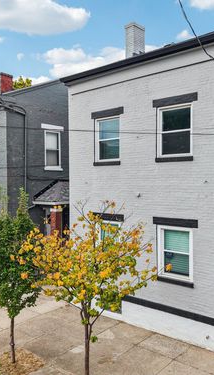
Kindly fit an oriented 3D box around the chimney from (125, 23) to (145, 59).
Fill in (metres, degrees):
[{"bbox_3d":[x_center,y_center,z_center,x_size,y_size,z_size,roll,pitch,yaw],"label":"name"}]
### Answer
[{"bbox_3d":[1.090,-5.491,13.264,0.418,1.383,0.669,0,1,41],"label":"chimney"}]

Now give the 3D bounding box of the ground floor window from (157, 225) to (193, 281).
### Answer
[{"bbox_3d":[1.699,1.607,8.497,0.977,1.272,0.120,0,1,41],"label":"ground floor window"}]

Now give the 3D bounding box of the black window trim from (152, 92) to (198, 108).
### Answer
[{"bbox_3d":[1.667,-2.128,8.505,1.231,0.190,0.103,0,1,41],"label":"black window trim"}]

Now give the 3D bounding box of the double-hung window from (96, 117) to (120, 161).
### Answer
[{"bbox_3d":[-0.006,-1.384,10.005,0.942,1.262,0.091,0,1,41],"label":"double-hung window"}]

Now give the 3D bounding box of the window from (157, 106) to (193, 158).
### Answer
[{"bbox_3d":[1.684,-1.347,8.443,0.944,1.222,0.120,0,1,41],"label":"window"}]

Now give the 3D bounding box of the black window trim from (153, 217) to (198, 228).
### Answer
[{"bbox_3d":[1.659,0.847,8.422,1.230,0.181,0.100,0,1,41],"label":"black window trim"}]

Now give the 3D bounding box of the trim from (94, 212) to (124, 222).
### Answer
[{"bbox_3d":[0.041,0.842,9.834,1.173,0.181,0.100,0,1,41],"label":"trim"}]

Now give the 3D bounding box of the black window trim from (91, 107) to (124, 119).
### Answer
[{"bbox_3d":[0.019,-2.084,9.787,1.188,0.181,0.100,0,1,41],"label":"black window trim"}]

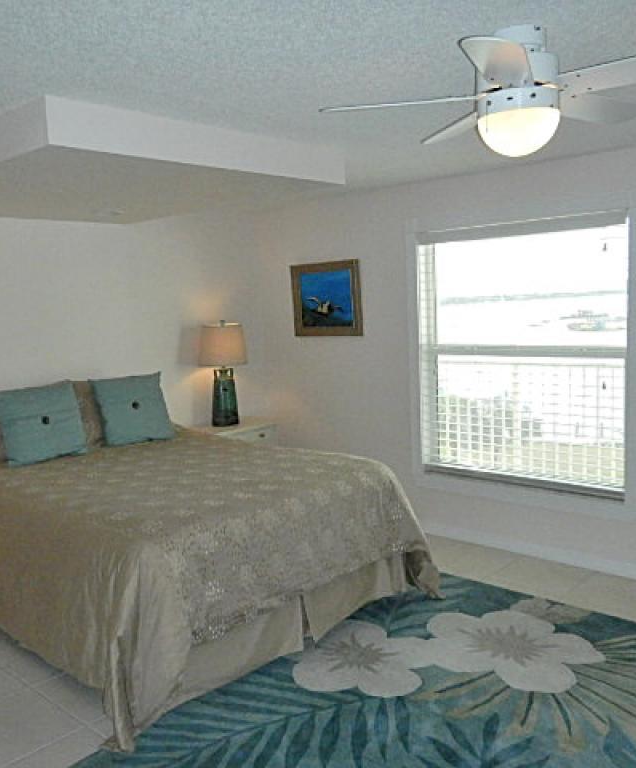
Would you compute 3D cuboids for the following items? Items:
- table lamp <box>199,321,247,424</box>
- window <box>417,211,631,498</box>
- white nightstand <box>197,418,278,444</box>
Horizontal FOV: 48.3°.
[{"bbox_3d":[-0.721,-0.091,5.396,0.350,0.785,0.400,3,9,41],"label":"table lamp"},{"bbox_3d":[1.214,-0.173,4.376,1.345,1.600,0.120,3,9,41],"label":"window"},{"bbox_3d":[-0.680,0.669,5.433,0.400,0.735,0.640,3,9,41],"label":"white nightstand"}]

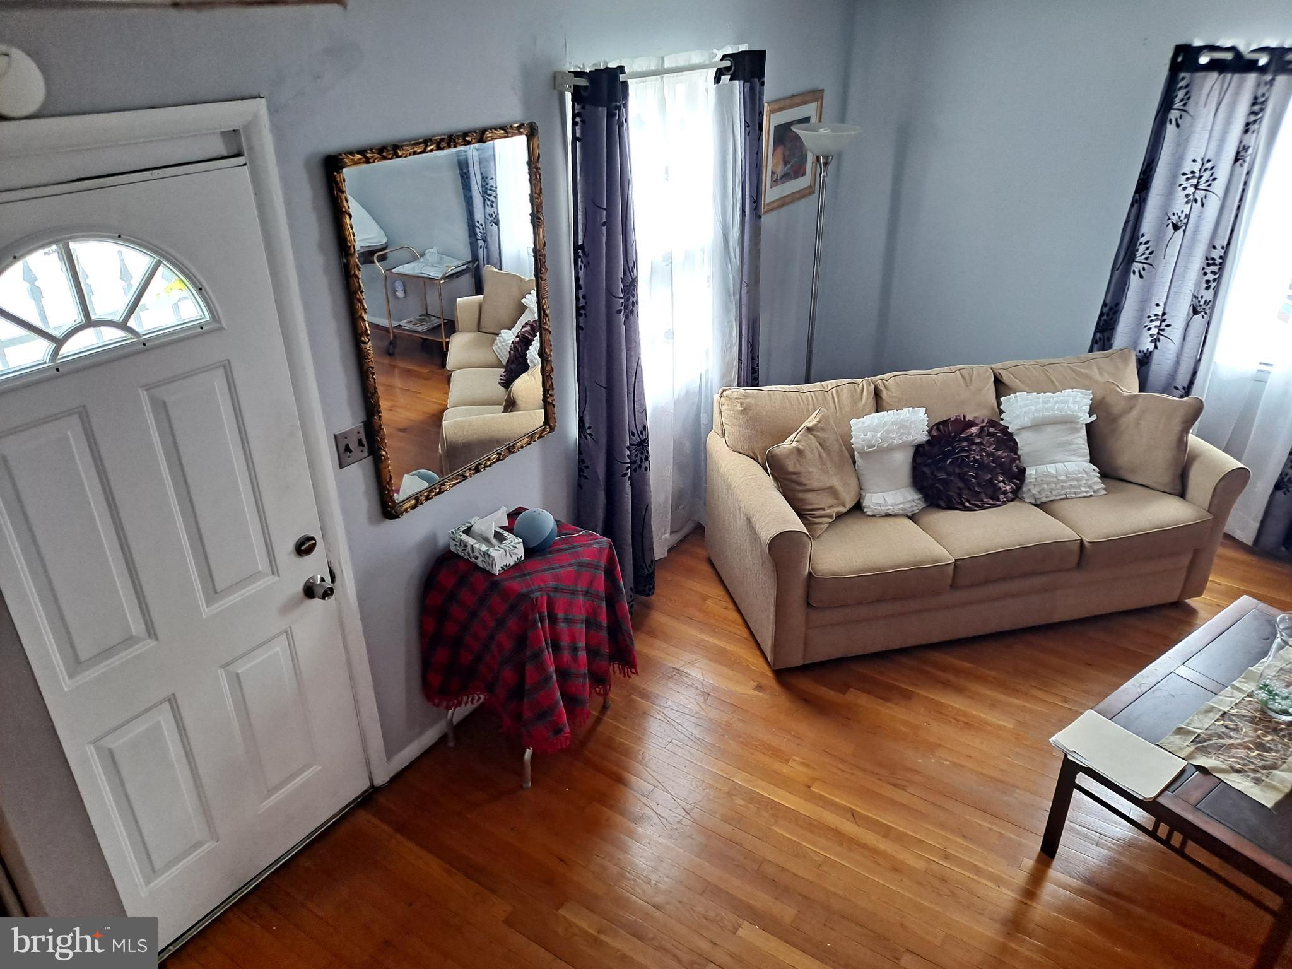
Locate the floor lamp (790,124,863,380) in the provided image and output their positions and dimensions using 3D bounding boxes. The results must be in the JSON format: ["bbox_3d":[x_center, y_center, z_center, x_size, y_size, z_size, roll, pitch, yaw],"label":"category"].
[{"bbox_3d":[0.821,-0.800,4.662,0.310,1.830,0.310,18,33,31],"label":"floor lamp"}]

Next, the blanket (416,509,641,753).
[{"bbox_3d":[-0.399,0.502,3.252,0.500,0.600,0.560,18,33,31],"label":"blanket"}]

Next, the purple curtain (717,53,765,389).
[{"bbox_3d":[0.413,-0.759,4.192,0.140,2.140,0.400,18,33,31],"label":"purple curtain"}]

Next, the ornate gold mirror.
[{"bbox_3d":[-0.569,-0.520,2.910,0.050,1.065,0.770,18,33,31],"label":"ornate gold mirror"}]

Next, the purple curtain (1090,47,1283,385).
[{"bbox_3d":[2.267,-0.771,4.175,0.460,2.150,0.140,18,33,31],"label":"purple curtain"}]

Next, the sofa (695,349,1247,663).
[{"bbox_3d":[1.358,0.041,4.058,2.090,0.910,0.910,-7,29,-12],"label":"sofa"}]

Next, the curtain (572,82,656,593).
[{"bbox_3d":[-0.112,-0.397,3.515,0.140,2.140,0.430,18,33,31],"label":"curtain"}]

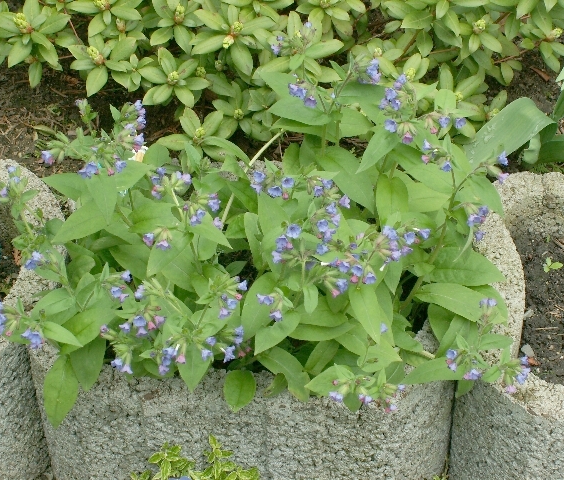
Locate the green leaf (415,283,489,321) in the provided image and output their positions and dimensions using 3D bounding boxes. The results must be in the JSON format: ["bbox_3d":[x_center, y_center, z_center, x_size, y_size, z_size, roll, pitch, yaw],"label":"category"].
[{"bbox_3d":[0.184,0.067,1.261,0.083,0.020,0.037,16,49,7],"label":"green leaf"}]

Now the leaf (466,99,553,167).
[{"bbox_3d":[0.280,-0.129,1.442,0.145,0.029,0.058,-30,56,-25],"label":"leaf"}]

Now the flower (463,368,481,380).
[{"bbox_3d":[0.182,0.129,1.120,0.017,0.012,0.014,-8,30,-15],"label":"flower"}]

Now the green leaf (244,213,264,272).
[{"bbox_3d":[-0.030,0.002,1.280,0.021,0.062,0.017,-6,20,8],"label":"green leaf"}]

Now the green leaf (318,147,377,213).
[{"bbox_3d":[0.077,-0.072,1.378,0.046,0.020,0.105,-35,66,-18],"label":"green leaf"}]

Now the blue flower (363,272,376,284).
[{"bbox_3d":[0.083,0.037,1.102,0.013,0.013,0.013,-5,32,-8],"label":"blue flower"}]

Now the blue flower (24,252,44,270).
[{"bbox_3d":[-0.245,0.021,1.154,0.017,0.015,0.016,23,42,32],"label":"blue flower"}]

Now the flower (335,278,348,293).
[{"bbox_3d":[0.061,0.047,1.200,0.014,0.013,0.014,3,51,-3],"label":"flower"}]

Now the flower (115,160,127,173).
[{"bbox_3d":[-0.171,-0.078,1.236,0.013,0.013,0.013,-13,29,-21],"label":"flower"}]

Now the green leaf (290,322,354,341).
[{"bbox_3d":[0.044,0.097,1.270,0.070,0.012,0.030,-14,53,-7],"label":"green leaf"}]

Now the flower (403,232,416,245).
[{"bbox_3d":[0.138,-0.002,1.260,0.015,0.012,0.013,9,43,14],"label":"flower"}]

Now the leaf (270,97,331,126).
[{"bbox_3d":[0.022,-0.162,1.470,0.078,0.013,0.041,-5,55,0],"label":"leaf"}]

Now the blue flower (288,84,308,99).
[{"bbox_3d":[0.018,-0.170,1.336,0.021,0.017,0.016,14,30,20],"label":"blue flower"}]

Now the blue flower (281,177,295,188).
[{"bbox_3d":[0.006,-0.059,1.185,0.014,0.013,0.013,-3,6,-5],"label":"blue flower"}]

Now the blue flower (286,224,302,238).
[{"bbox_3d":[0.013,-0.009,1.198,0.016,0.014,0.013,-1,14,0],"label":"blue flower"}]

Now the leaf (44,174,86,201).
[{"bbox_3d":[-0.244,-0.061,1.320,0.050,0.024,0.032,3,29,5],"label":"leaf"}]

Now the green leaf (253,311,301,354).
[{"bbox_3d":[-0.004,0.087,1.087,0.033,0.012,0.061,33,56,25],"label":"green leaf"}]

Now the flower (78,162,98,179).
[{"bbox_3d":[-0.229,-0.082,1.380,0.021,0.015,0.016,9,53,14],"label":"flower"}]

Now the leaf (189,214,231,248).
[{"bbox_3d":[-0.070,-0.007,1.133,0.055,0.010,0.029,35,56,22],"label":"leaf"}]

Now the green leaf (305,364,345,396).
[{"bbox_3d":[0.040,0.125,1.043,0.043,0.009,0.027,-10,47,-21],"label":"green leaf"}]

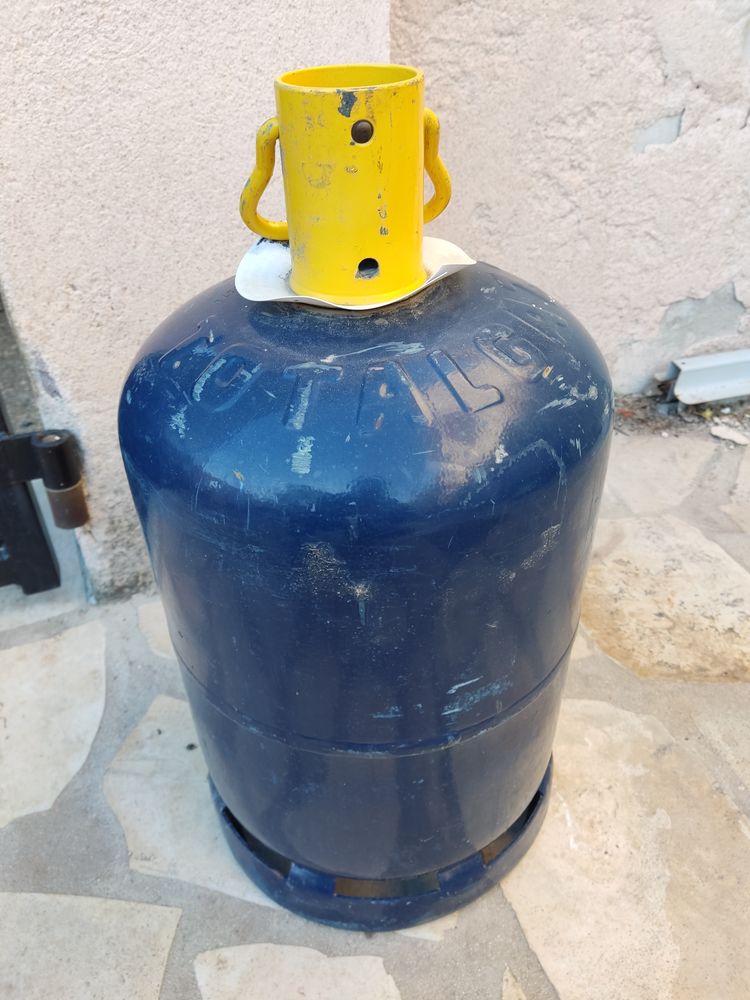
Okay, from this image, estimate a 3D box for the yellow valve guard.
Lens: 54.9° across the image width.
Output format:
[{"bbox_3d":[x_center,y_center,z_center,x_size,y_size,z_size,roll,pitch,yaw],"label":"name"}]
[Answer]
[{"bbox_3d":[-0.013,-0.164,0.375,0.113,0.098,0.077,-8,39,-8],"label":"yellow valve guard"}]

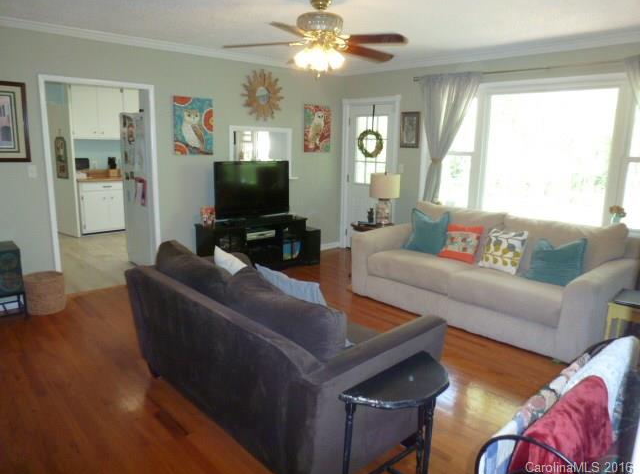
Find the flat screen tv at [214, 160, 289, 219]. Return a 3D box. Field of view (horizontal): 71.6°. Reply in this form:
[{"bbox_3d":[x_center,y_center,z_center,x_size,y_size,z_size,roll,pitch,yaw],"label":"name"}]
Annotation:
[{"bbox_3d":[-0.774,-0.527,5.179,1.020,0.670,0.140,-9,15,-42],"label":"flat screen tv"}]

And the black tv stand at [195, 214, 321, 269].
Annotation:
[{"bbox_3d":[-0.739,0.111,5.325,1.420,0.585,0.450,-9,15,-42],"label":"black tv stand"}]

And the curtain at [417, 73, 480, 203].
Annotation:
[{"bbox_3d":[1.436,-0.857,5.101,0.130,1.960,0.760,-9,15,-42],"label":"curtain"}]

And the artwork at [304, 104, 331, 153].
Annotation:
[{"bbox_3d":[-0.014,-1.458,6.009,0.480,0.620,0.040,-9,15,-42],"label":"artwork"}]

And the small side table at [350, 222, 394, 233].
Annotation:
[{"bbox_3d":[0.670,0.162,5.175,0.550,0.600,0.500,-9,15,-42],"label":"small side table"}]

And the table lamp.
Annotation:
[{"bbox_3d":[0.763,-0.433,5.132,0.350,0.600,0.350,1,11,0],"label":"table lamp"}]

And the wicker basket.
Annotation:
[{"bbox_3d":[-2.425,0.486,3.911,0.360,0.310,0.360,-9,15,-42],"label":"wicker basket"}]

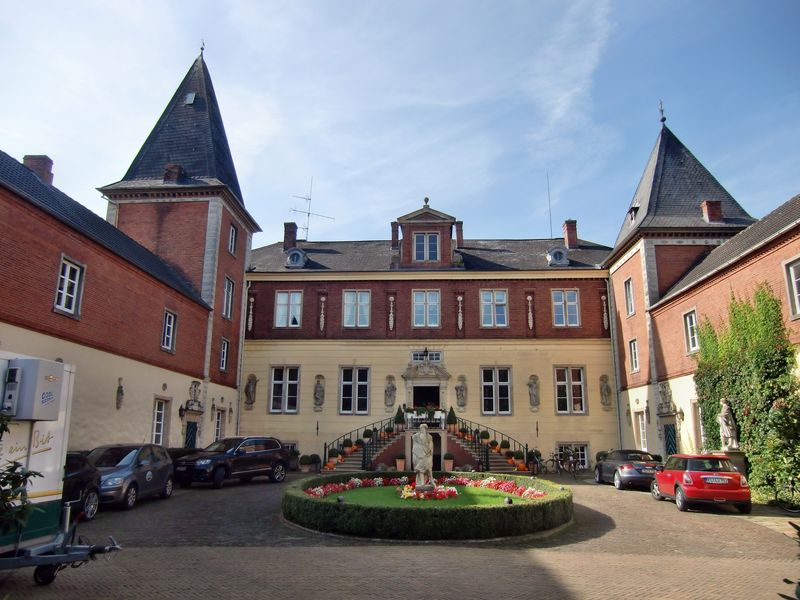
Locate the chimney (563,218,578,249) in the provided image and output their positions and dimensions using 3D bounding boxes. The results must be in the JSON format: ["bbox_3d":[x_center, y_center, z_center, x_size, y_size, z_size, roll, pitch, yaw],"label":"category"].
[{"bbox_3d":[10.960,-4.096,35.790,0.660,1.937,0.900,0,-14,3],"label":"chimney"}]

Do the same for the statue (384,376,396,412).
[{"bbox_3d":[-0.506,5.153,30.326,0.685,1.972,0.500,0,-14,3],"label":"statue"}]

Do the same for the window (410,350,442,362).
[{"bbox_3d":[1.490,3.177,31.192,1.720,0.660,0.180,0,-14,3],"label":"window"}]

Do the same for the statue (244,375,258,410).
[{"bbox_3d":[-8.208,5.126,30.692,0.712,1.986,0.500,0,-14,3],"label":"statue"}]

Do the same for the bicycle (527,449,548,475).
[{"bbox_3d":[6.722,7.913,27.030,0.600,1.100,1.750,-7,-15,27],"label":"bicycle"}]

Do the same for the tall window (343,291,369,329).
[{"bbox_3d":[-2.446,0.518,31.591,1.631,2.288,0.220,0,-14,3],"label":"tall window"}]

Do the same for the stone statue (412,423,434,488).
[{"bbox_3d":[0.616,4.075,14.537,0.580,1.680,0.520,0,-14,3],"label":"stone statue"}]

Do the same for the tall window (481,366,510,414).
[{"bbox_3d":[4.909,4.614,28.335,1.625,2.502,0.250,0,-13,3],"label":"tall window"}]

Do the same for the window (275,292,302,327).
[{"bbox_3d":[-6.471,0.512,32.277,1.600,2.150,0.220,0,-14,3],"label":"window"}]

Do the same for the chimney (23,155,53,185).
[{"bbox_3d":[-12.420,-4.399,19.029,0.700,1.000,0.550,0,-14,3],"label":"chimney"}]

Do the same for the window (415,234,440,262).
[{"bbox_3d":[1.571,-3.113,32.888,1.440,1.860,0.220,0,-14,3],"label":"window"}]

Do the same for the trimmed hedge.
[{"bbox_3d":[0.744,5.198,14.435,7.500,0.580,7.750,0,-13,3],"label":"trimmed hedge"}]

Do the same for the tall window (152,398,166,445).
[{"bbox_3d":[-9.510,4.805,21.935,0.200,1.780,1.120,0,-14,3],"label":"tall window"}]

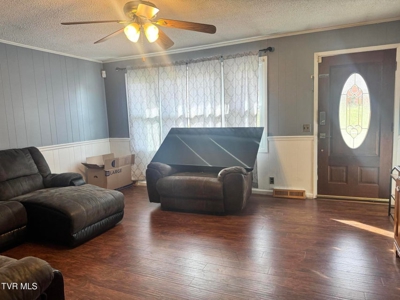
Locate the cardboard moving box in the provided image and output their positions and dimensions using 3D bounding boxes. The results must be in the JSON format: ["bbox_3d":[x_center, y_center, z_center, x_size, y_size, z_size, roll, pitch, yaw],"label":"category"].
[{"bbox_3d":[-1.693,0.421,5.178,0.460,0.580,0.700,1,7,25],"label":"cardboard moving box"}]

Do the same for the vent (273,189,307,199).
[{"bbox_3d":[1.387,0.680,4.304,0.460,0.117,0.070,1,7,23],"label":"vent"}]

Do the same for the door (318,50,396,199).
[{"bbox_3d":[2.166,-0.314,3.898,0.920,2.030,0.050,1,7,23],"label":"door"}]

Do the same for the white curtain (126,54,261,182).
[{"bbox_3d":[-0.216,-0.447,4.798,2.470,2.120,0.110,1,7,23],"label":"white curtain"}]

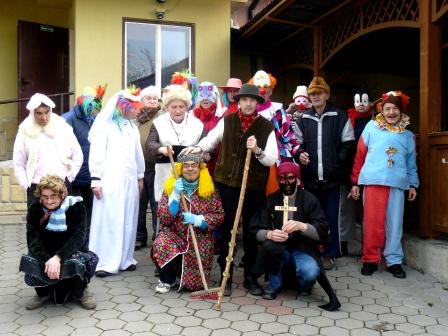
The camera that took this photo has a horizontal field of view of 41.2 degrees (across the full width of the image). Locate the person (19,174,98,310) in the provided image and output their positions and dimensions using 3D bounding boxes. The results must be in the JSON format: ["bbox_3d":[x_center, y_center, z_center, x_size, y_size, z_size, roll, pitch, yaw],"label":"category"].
[{"bbox_3d":[-1.287,0.531,4.726,0.600,1.020,0.660,-1,6,-7],"label":"person"}]

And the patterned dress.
[{"bbox_3d":[-0.302,0.576,5.123,0.600,0.830,0.580,0,6,-3],"label":"patterned dress"}]

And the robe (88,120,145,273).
[{"bbox_3d":[-0.993,0.261,5.500,0.530,1.420,0.420,0,1,-17],"label":"robe"}]

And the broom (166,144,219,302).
[{"bbox_3d":[-0.307,0.433,5.000,0.260,1.310,0.120,-16,-13,0],"label":"broom"}]

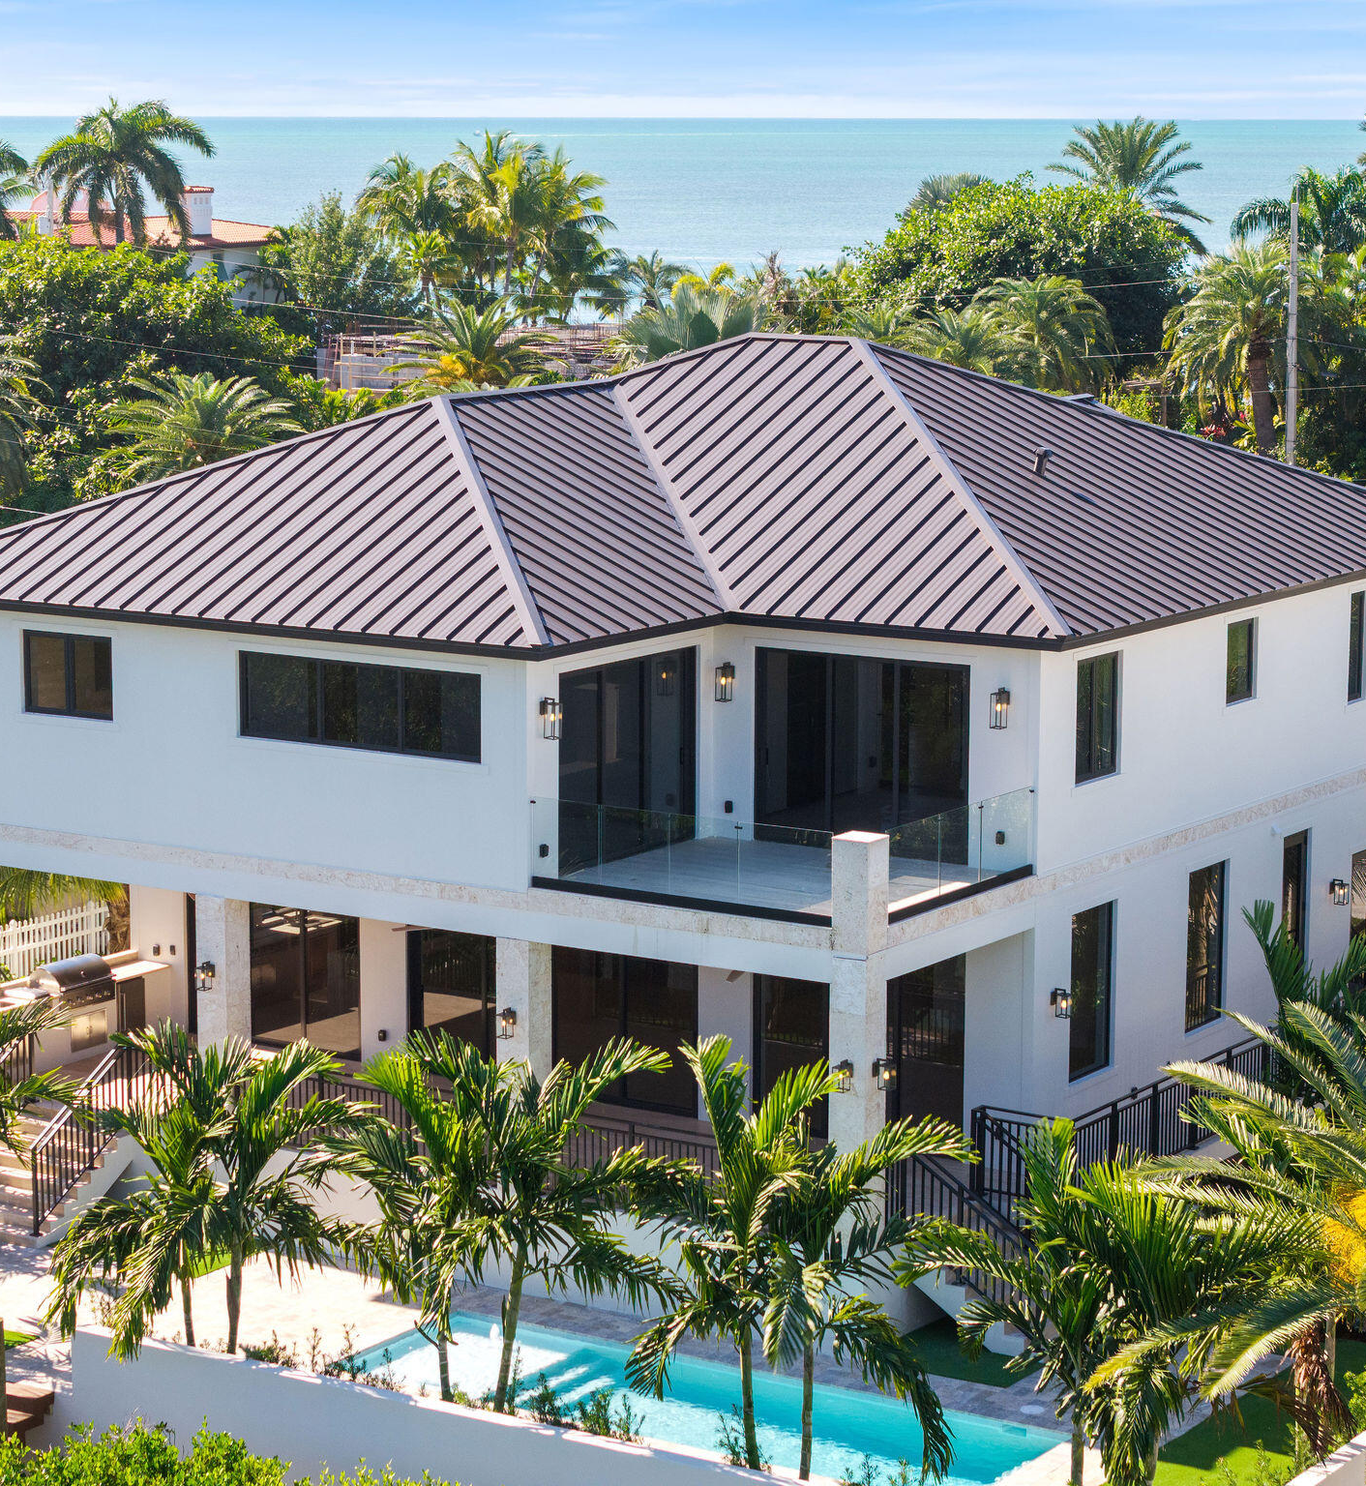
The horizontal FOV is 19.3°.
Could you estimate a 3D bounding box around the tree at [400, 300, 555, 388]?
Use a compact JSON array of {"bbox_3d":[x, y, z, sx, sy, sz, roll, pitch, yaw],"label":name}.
[{"bbox_3d":[-7.686,-12.956,150.586,5.700,7.616,5.700,0,9,0],"label":"tree"}]

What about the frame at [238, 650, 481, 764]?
[{"bbox_3d":[-3.943,-0.465,49.358,3.793,1.091,0.120,6,11,33],"label":"frame"}]

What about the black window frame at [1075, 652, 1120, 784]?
[{"bbox_3d":[5.099,-0.315,50.083,0.120,1.579,1.233,6,11,33],"label":"black window frame"}]

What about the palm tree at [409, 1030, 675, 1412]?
[{"bbox_3d":[-1.542,5.249,43.757,2.919,4.259,2.900,0,9,-2],"label":"palm tree"}]

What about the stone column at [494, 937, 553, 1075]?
[{"bbox_3d":[-1.946,3.902,49.196,0.488,3.123,0.488,6,11,33],"label":"stone column"}]

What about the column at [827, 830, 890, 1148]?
[{"bbox_3d":[2.014,3.388,45.494,0.470,4.686,0.490,6,11,32],"label":"column"}]

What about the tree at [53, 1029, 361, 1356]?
[{"bbox_3d":[-5.428,5.121,45.865,3.574,3.829,3.200,-1,9,-7],"label":"tree"}]

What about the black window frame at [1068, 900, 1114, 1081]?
[{"bbox_3d":[5.129,3.139,51.018,0.120,2.176,1.196,6,11,33],"label":"black window frame"}]

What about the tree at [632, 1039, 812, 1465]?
[{"bbox_3d":[0.378,5.240,40.725,1.919,4.593,1.919,0,9,0],"label":"tree"}]

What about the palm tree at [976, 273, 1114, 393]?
[{"bbox_3d":[12.540,-11.620,138.710,4.900,9.120,4.900,0,9,0],"label":"palm tree"}]

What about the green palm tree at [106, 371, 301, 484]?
[{"bbox_3d":[-12.450,-5.730,104.620,5.100,7.970,5.100,0,9,0],"label":"green palm tree"}]

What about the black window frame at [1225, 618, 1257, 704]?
[{"bbox_3d":[7.424,-1.112,53.897,0.120,1.076,0.920,6,11,33],"label":"black window frame"}]

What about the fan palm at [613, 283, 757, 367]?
[{"bbox_3d":[0.153,-9.687,125.021,4.705,9.502,4.705,0,9,0],"label":"fan palm"}]

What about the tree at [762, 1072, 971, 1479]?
[{"bbox_3d":[1.794,5.386,39.812,2.138,4.592,2.138,0,9,0],"label":"tree"}]

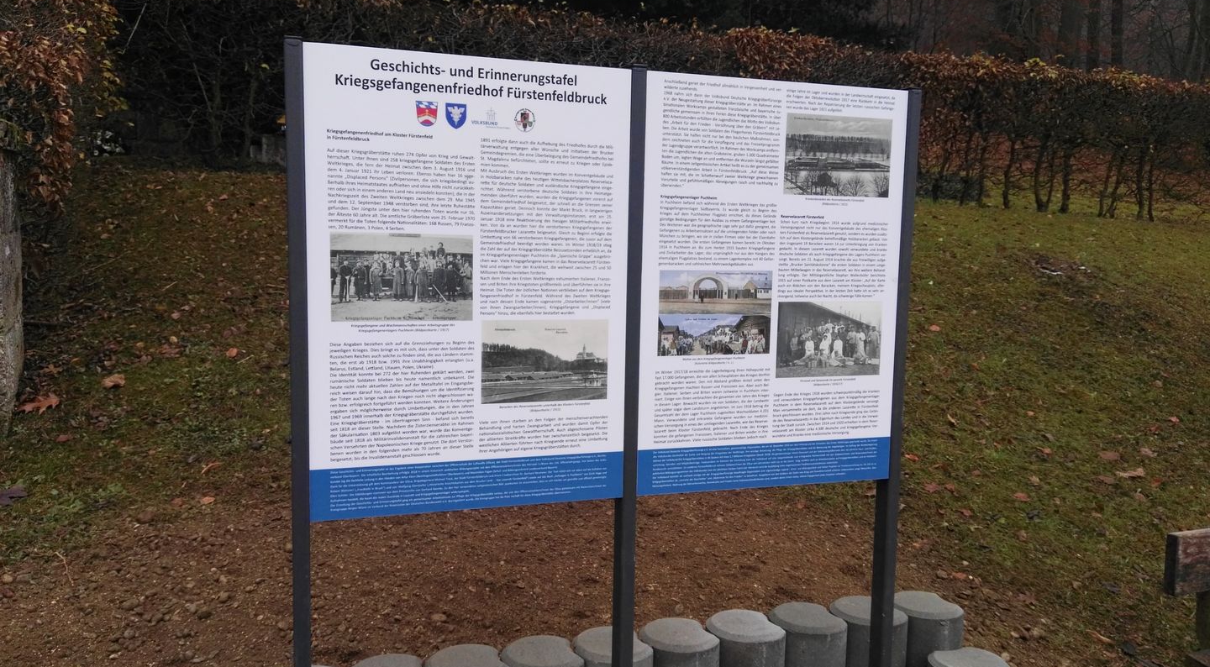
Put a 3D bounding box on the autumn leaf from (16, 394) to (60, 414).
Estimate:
[{"bbox_3d":[-2.015,0.252,3.480,0.100,0.028,0.155,19,23,36],"label":"autumn leaf"}]

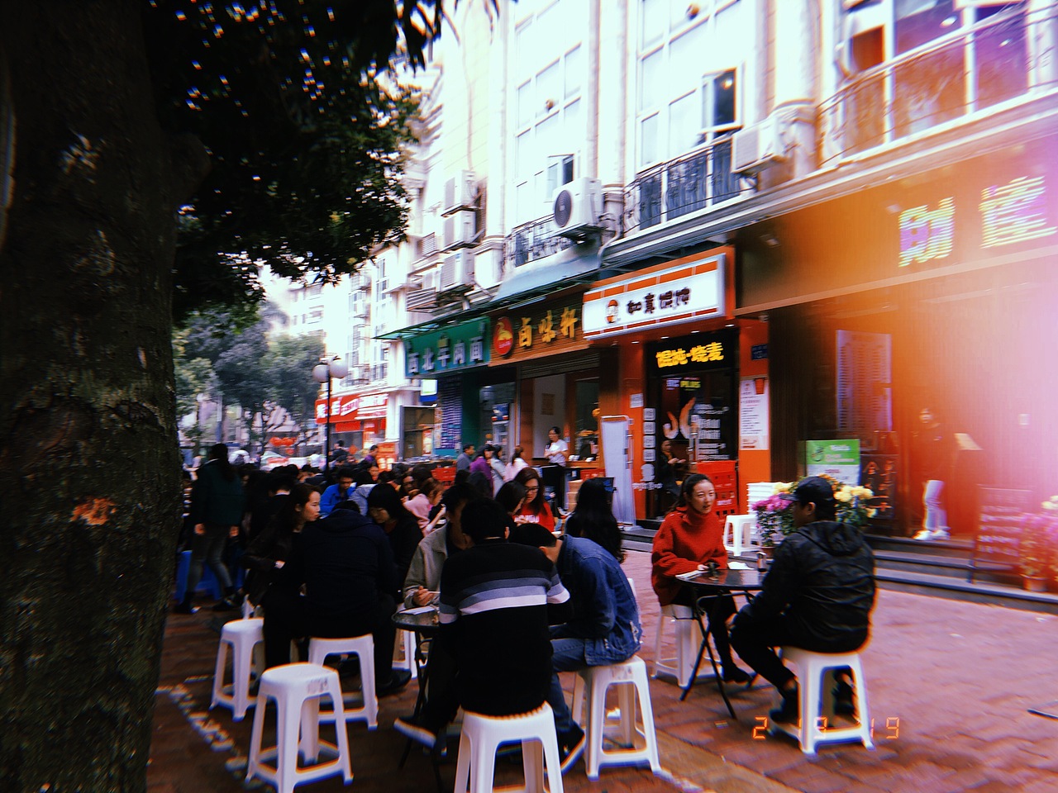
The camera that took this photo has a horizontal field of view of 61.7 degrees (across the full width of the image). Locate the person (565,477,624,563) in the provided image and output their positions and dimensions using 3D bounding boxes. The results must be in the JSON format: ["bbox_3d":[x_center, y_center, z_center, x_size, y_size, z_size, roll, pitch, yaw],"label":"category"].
[{"bbox_3d":[0.395,1.219,6.267,0.480,1.290,0.680,2,-4,-24],"label":"person"}]

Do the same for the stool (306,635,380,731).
[{"bbox_3d":[-1.025,1.541,4.815,0.360,0.470,0.360,1,-4,-15],"label":"stool"}]

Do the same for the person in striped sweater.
[{"bbox_3d":[-0.190,1.041,3.589,0.680,1.260,0.920,1,-4,-10],"label":"person in striped sweater"}]

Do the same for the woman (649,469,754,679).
[{"bbox_3d":[1.120,1.150,5.586,0.520,1.310,0.700,3,-5,-41],"label":"woman"}]

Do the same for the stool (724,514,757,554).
[{"bbox_3d":[2.790,1.817,11.605,0.345,0.460,0.345,1,-4,-15],"label":"stool"}]

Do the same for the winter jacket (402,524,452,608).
[{"bbox_3d":[-0.442,0.951,4.496,0.500,0.620,0.440,2,-4,-30],"label":"winter jacket"}]

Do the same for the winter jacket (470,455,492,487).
[{"bbox_3d":[-0.750,1.232,13.750,0.400,0.680,0.420,0,-4,-6],"label":"winter jacket"}]

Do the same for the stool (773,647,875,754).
[{"bbox_3d":[1.444,1.474,4.408,0.340,0.470,0.340,1,-4,-17],"label":"stool"}]

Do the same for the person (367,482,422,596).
[{"bbox_3d":[-0.902,1.159,5.514,0.700,1.240,0.500,2,-4,-30],"label":"person"}]

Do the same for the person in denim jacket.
[{"bbox_3d":[0.223,1.169,4.207,0.660,1.130,0.500,0,-4,5],"label":"person in denim jacket"}]

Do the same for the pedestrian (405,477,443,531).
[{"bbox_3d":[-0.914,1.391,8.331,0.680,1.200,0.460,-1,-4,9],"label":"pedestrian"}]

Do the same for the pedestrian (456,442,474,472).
[{"bbox_3d":[-1.243,1.745,17.122,0.340,1.660,0.480,0,-4,3],"label":"pedestrian"}]

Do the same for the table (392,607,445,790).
[{"bbox_3d":[-0.270,1.335,3.940,0.680,0.720,0.680,-4,-5,45],"label":"table"}]

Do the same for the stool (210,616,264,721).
[{"bbox_3d":[-1.564,1.538,5.016,0.345,0.460,0.345,4,-5,-45],"label":"stool"}]

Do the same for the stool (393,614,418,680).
[{"bbox_3d":[-0.875,1.607,5.883,0.360,0.470,0.360,-1,-4,15],"label":"stool"}]

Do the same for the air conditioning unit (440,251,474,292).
[{"bbox_3d":[-1.407,-2.492,17.769,0.350,0.680,0.920,2,-4,-31],"label":"air conditioning unit"}]

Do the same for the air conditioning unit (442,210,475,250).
[{"bbox_3d":[-1.464,-3.534,18.929,0.330,0.650,0.880,2,-4,-31],"label":"air conditioning unit"}]

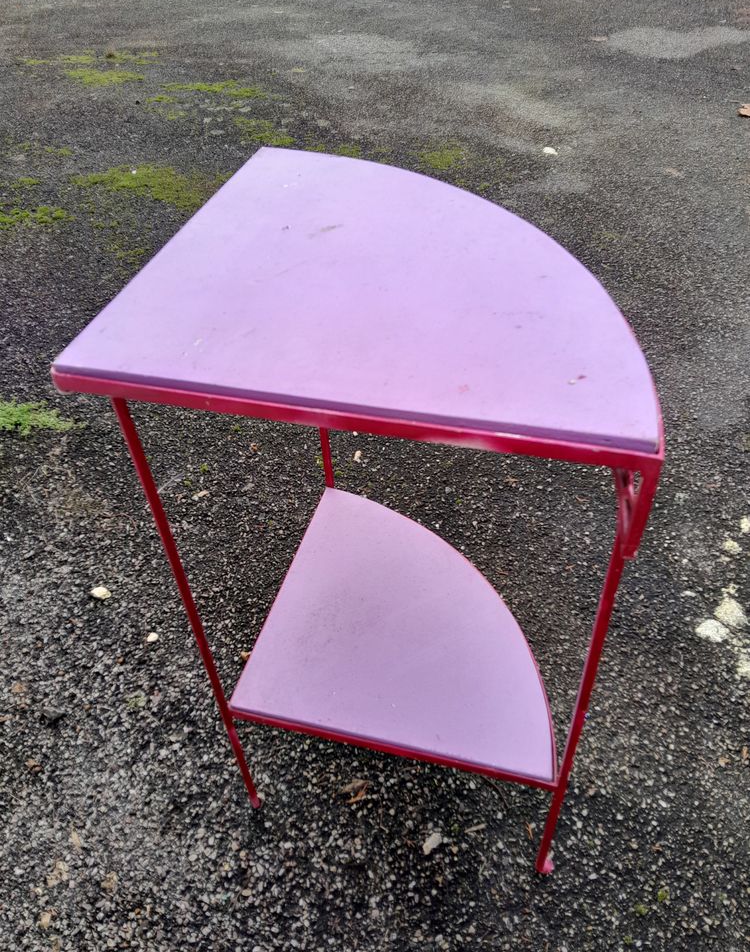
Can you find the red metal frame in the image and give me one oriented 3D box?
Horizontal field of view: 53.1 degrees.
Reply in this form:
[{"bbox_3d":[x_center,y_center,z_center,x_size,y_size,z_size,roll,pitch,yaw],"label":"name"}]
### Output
[{"bbox_3d":[0.042,0.089,0.913,0.430,0.759,0.441,8,44,12],"label":"red metal frame"}]

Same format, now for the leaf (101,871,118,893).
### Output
[{"bbox_3d":[-0.356,0.544,1.008,0.021,0.006,0.022,28,51,30],"label":"leaf"}]

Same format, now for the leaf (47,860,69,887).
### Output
[{"bbox_3d":[-0.430,0.539,1.018,0.022,0.006,0.026,23,49,26],"label":"leaf"}]

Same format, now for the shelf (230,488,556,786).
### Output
[{"bbox_3d":[0.063,0.182,1.009,0.391,0.021,0.402,8,44,12],"label":"shelf"}]

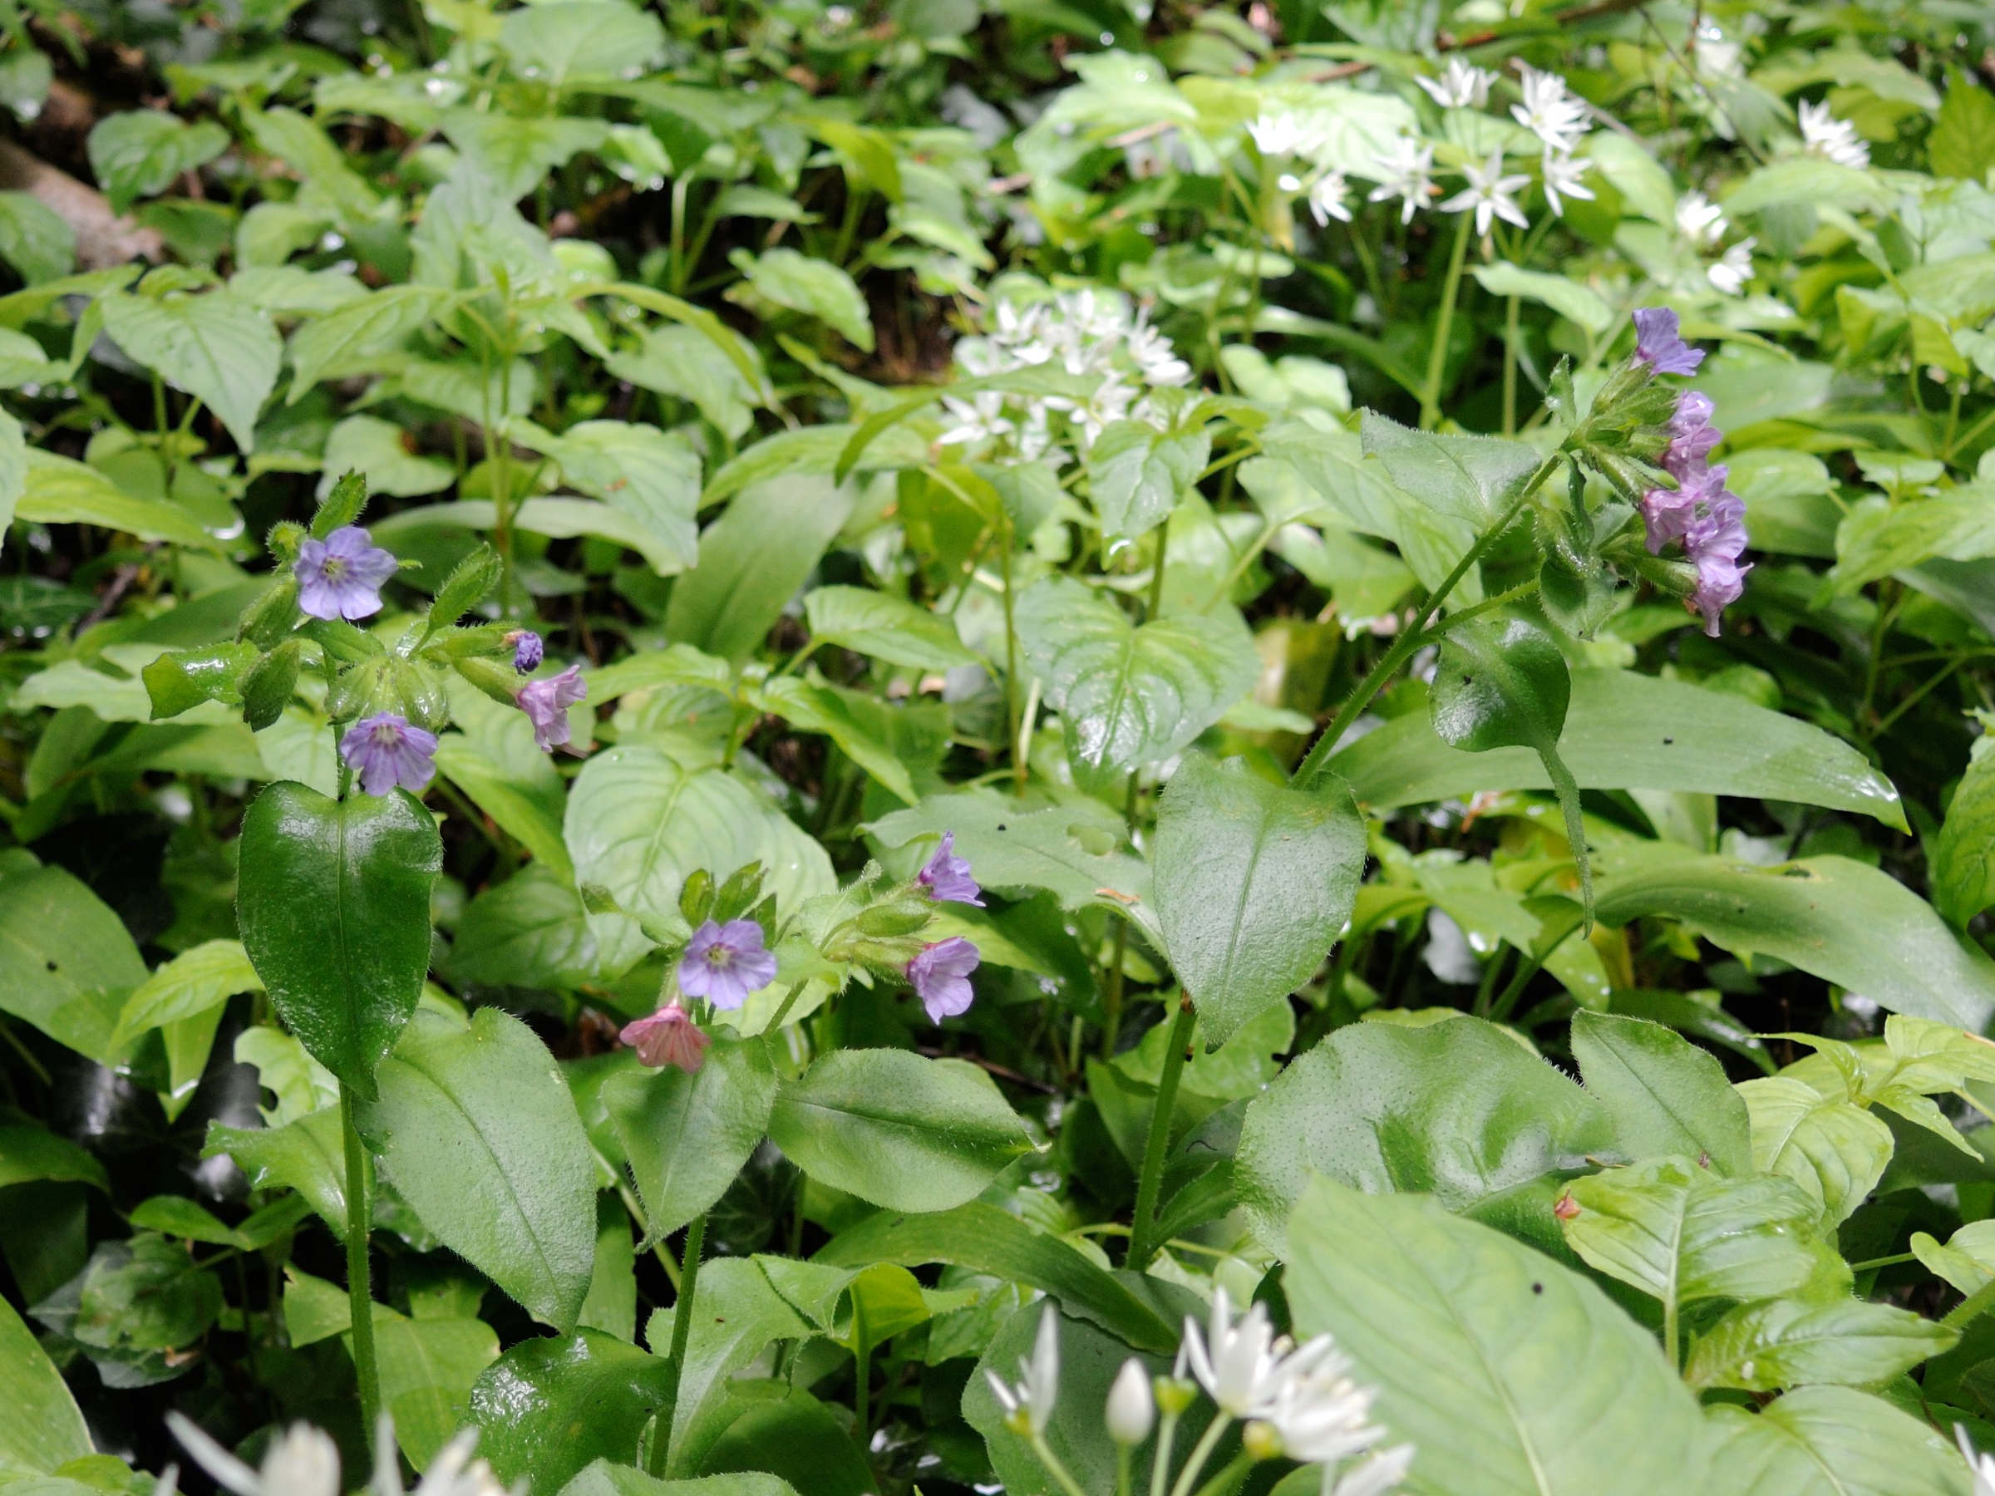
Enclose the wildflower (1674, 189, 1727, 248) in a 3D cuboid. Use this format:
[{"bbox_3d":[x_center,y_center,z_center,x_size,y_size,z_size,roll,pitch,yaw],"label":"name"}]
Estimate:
[{"bbox_3d":[0.207,-0.156,0.475,0.015,0.015,0.014,0,24,0],"label":"wildflower"}]

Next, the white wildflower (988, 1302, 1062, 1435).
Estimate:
[{"bbox_3d":[0.003,0.075,0.195,0.009,0.015,0.009,-2,18,12],"label":"white wildflower"}]

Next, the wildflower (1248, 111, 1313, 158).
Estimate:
[{"bbox_3d":[0.072,-0.156,0.410,0.017,0.011,0.015,4,35,5],"label":"wildflower"}]

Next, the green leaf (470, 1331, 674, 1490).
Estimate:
[{"bbox_3d":[-0.079,0.123,0.303,0.035,0.013,0.032,-16,44,-18],"label":"green leaf"}]

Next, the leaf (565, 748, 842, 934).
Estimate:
[{"bbox_3d":[-0.066,0.024,0.358,0.061,0.013,0.051,15,58,2],"label":"leaf"}]

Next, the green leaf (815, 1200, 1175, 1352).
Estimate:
[{"bbox_3d":[0.000,0.095,0.290,0.064,0.017,0.020,16,45,6],"label":"green leaf"}]

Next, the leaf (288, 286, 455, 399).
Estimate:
[{"bbox_3d":[-0.173,-0.112,0.445,0.030,0.012,0.046,33,44,31],"label":"leaf"}]

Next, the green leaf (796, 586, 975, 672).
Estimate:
[{"bbox_3d":[-0.025,-0.028,0.380,0.042,0.010,0.027,17,32,17],"label":"green leaf"}]

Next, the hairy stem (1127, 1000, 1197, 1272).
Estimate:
[{"bbox_3d":[0.029,0.068,0.285,0.004,0.049,0.004,11,15,-3],"label":"hairy stem"}]

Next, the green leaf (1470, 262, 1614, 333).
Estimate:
[{"bbox_3d":[0.145,-0.120,0.430,0.038,0.013,0.024,8,24,-3],"label":"green leaf"}]

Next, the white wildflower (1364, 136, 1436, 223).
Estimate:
[{"bbox_3d":[0.104,-0.146,0.415,0.019,0.021,0.012,2,31,3],"label":"white wildflower"}]

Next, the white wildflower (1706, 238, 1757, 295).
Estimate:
[{"bbox_3d":[0.214,-0.140,0.470,0.015,0.015,0.014,1,24,-12],"label":"white wildflower"}]

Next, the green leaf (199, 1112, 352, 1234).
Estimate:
[{"bbox_3d":[-0.158,0.093,0.355,0.035,0.012,0.028,-14,49,-21],"label":"green leaf"}]

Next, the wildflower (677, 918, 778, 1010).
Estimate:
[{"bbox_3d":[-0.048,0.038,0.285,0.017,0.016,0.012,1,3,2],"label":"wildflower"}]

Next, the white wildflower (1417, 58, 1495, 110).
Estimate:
[{"bbox_3d":[0.124,-0.179,0.435,0.020,0.012,0.018,0,31,0],"label":"white wildflower"}]

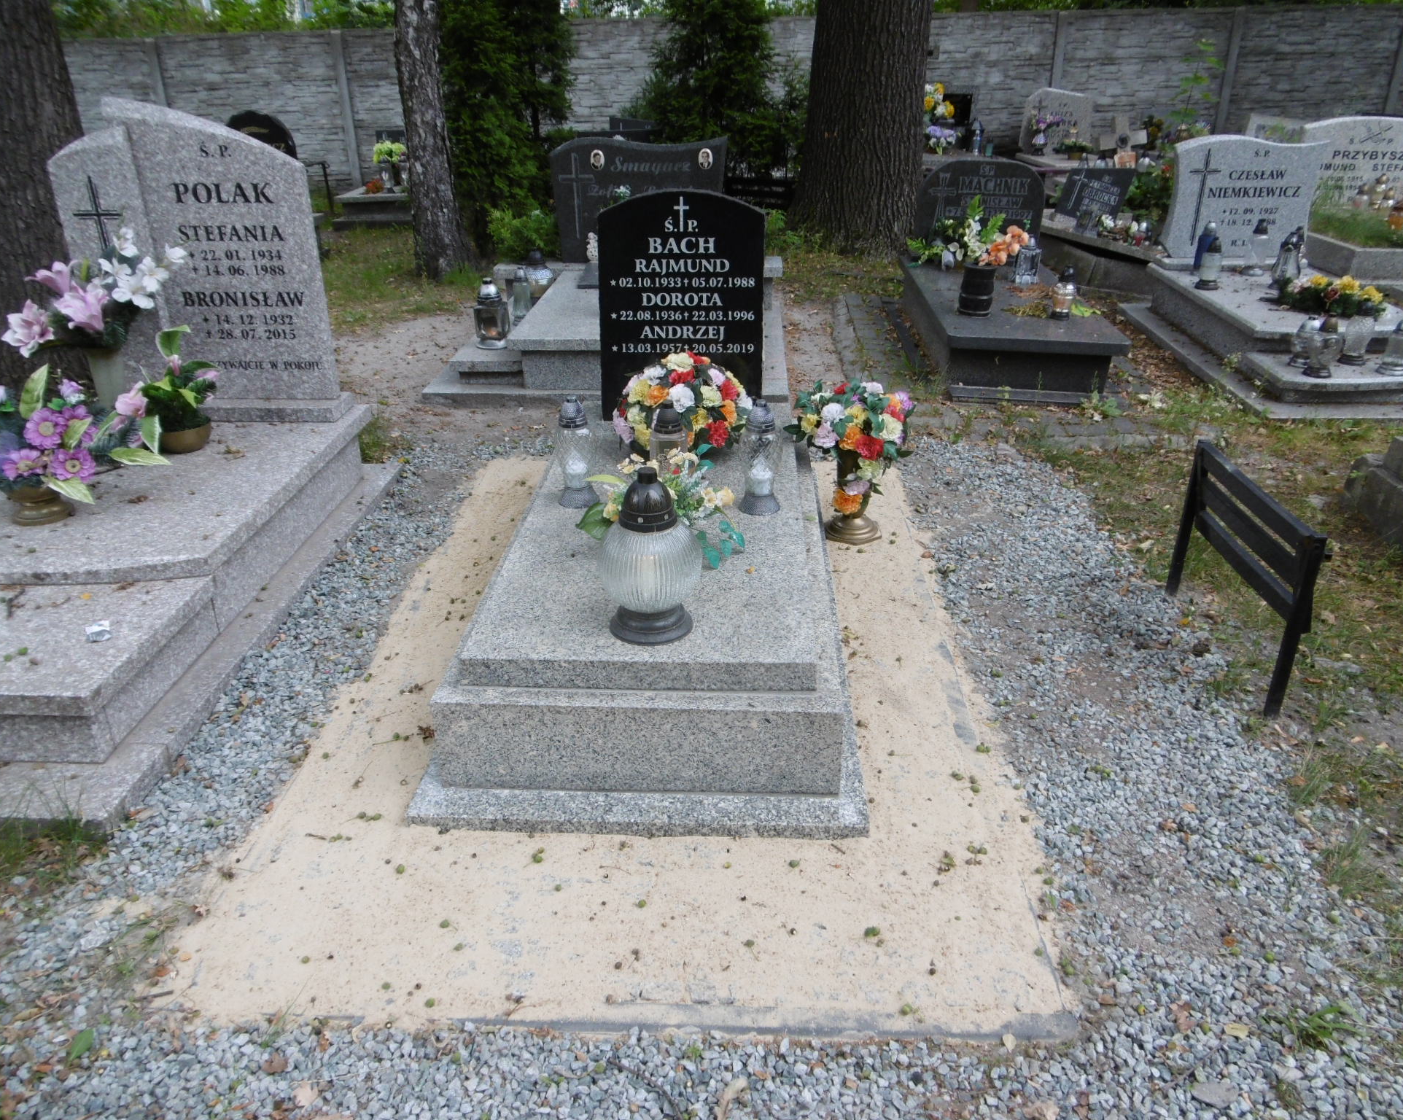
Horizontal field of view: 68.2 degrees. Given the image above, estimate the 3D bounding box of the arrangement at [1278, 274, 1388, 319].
[{"bbox_3d":[3.143,-1.329,5.156,0.520,0.200,0.340,0,27,3],"label":"arrangement"}]

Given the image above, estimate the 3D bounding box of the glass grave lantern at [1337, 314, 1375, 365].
[{"bbox_3d":[3.099,-1.064,4.876,0.130,0.275,0.130,1,26,3],"label":"glass grave lantern"}]

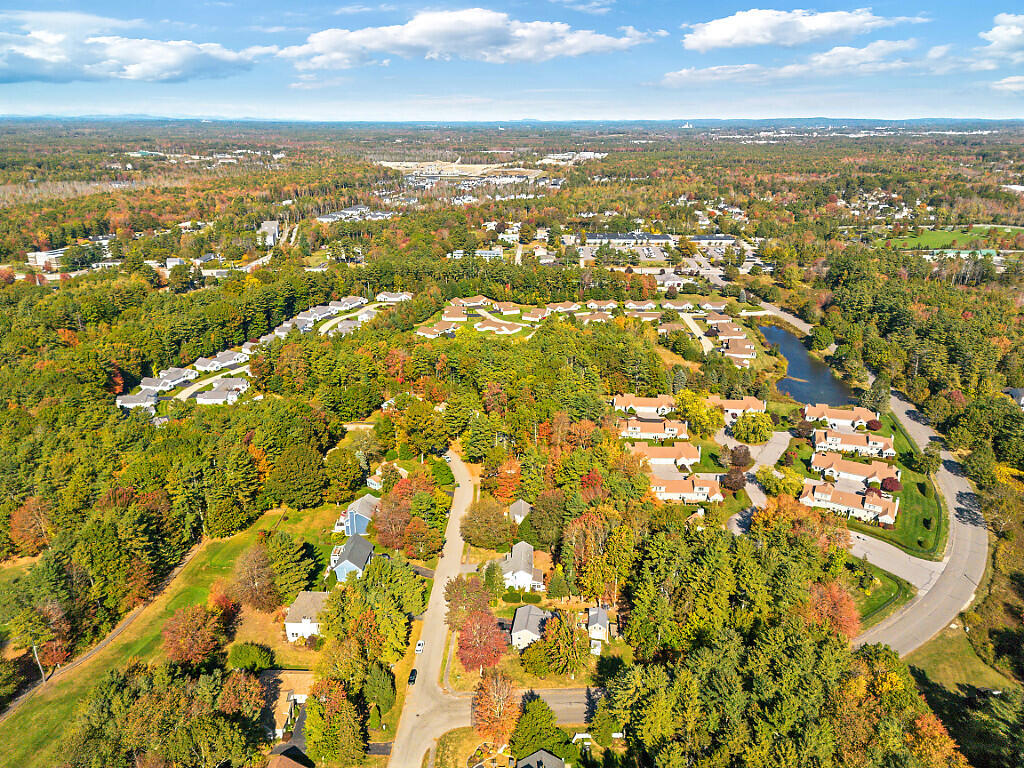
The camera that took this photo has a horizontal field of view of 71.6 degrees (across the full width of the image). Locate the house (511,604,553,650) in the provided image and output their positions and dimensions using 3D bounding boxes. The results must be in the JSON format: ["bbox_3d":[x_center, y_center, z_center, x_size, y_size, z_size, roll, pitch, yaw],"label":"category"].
[{"bbox_3d":[5.000,64.540,189.300,8.600,6.500,10.600,3,21,8],"label":"house"}]

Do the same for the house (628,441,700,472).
[{"bbox_3d":[61.780,27.520,292.120,28.600,7.200,13.500,-1,21,-2],"label":"house"}]

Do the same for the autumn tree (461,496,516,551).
[{"bbox_3d":[-7.300,42.790,226.403,17.400,15.000,17.400,0,21,0],"label":"autumn tree"}]

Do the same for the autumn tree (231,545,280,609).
[{"bbox_3d":[-72.500,55.140,200.850,13.500,16.000,13.500,0,21,0],"label":"autumn tree"}]

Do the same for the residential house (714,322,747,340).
[{"bbox_3d":[140.440,-34.700,459.620,18.500,6.000,22.000,2,21,4],"label":"residential house"}]

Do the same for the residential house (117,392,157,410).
[{"bbox_3d":[-175.500,7.079,334.548,16.500,6.000,11.000,1,21,2],"label":"residential house"}]

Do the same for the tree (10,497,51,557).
[{"bbox_3d":[-150.000,44.990,220.900,11.500,20.500,11.500,0,21,0],"label":"tree"}]

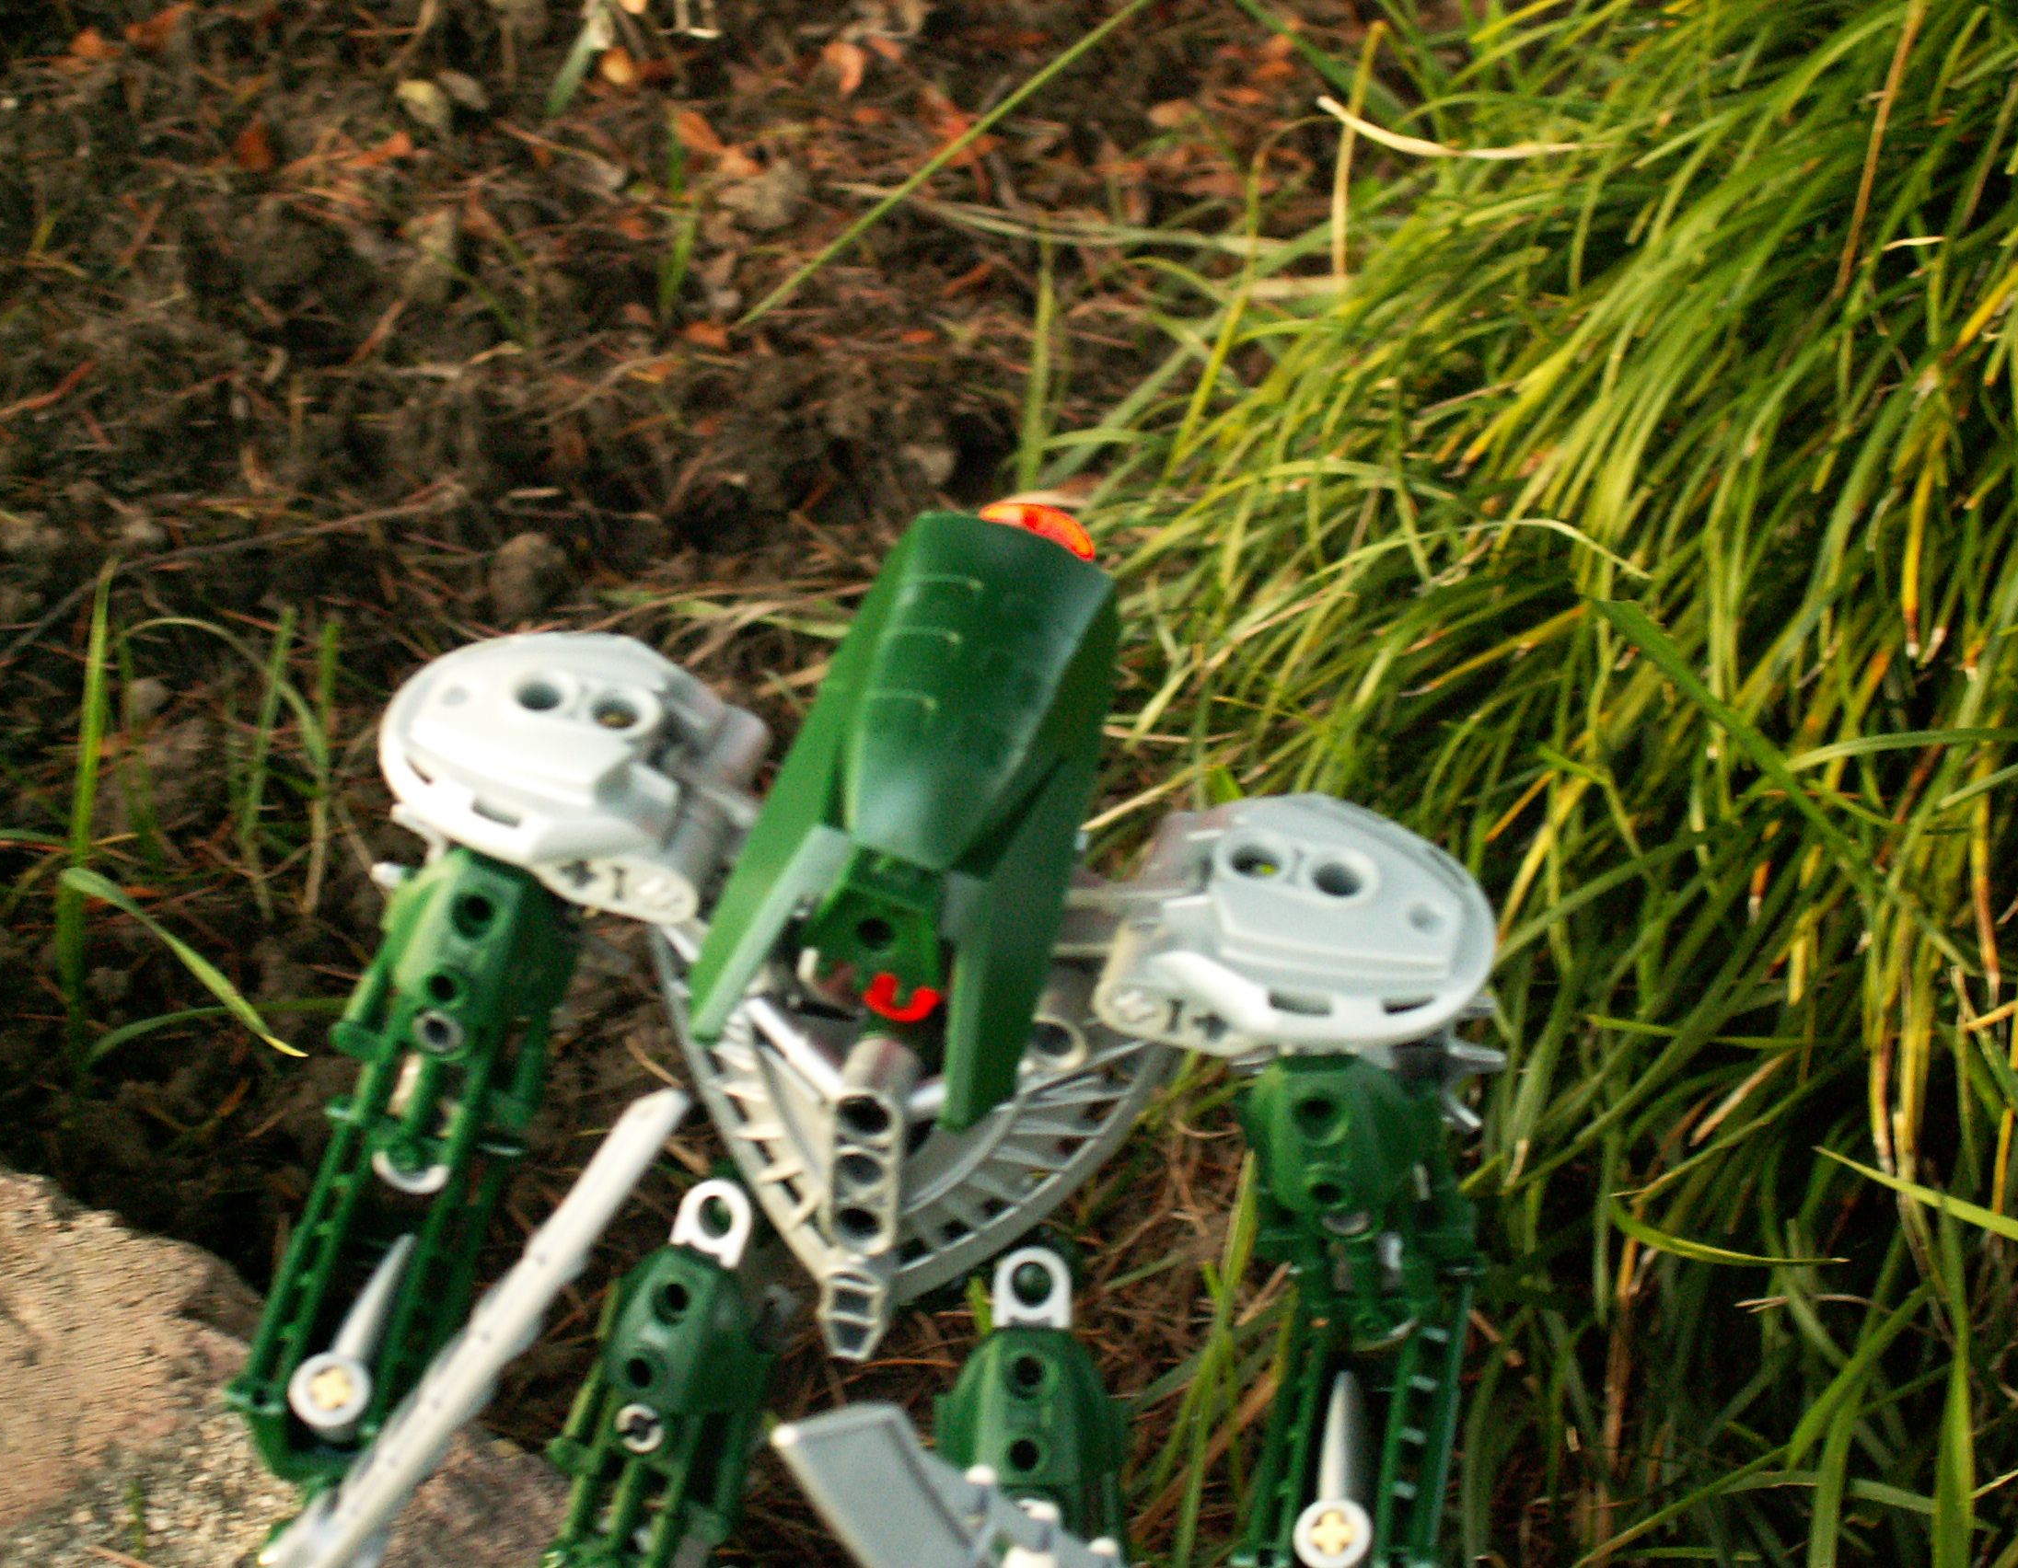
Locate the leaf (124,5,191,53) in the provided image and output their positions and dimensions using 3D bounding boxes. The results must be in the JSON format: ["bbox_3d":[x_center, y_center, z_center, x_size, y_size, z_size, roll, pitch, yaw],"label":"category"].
[{"bbox_3d":[-0.172,-0.153,0.697,0.012,0.004,0.011,7,44,0],"label":"leaf"}]

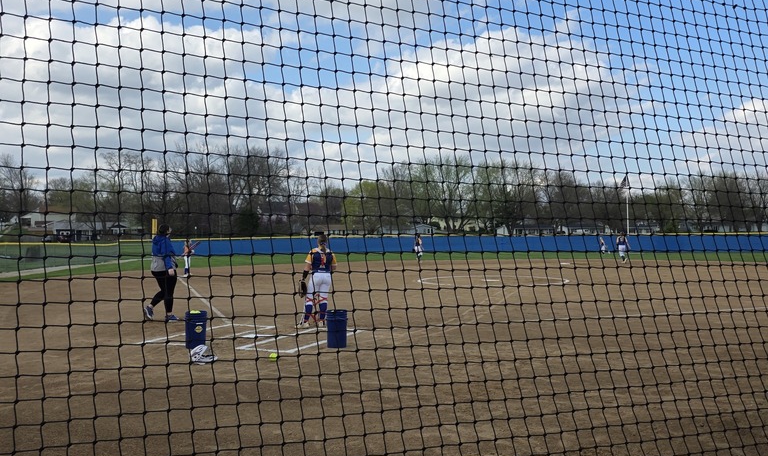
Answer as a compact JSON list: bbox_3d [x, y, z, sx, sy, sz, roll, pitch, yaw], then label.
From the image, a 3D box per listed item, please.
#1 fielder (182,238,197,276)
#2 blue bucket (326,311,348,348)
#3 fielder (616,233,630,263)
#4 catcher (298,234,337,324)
[{"bbox_3d":[-7.583,1.141,26.500,0.560,1.560,0.450,0,-1,-27],"label":"fielder"},{"bbox_3d":[-0.636,1.390,9.300,0.300,0.490,0.300,-1,-1,0],"label":"blue bucket"},{"bbox_3d":[11.827,0.978,33.600,0.650,1.550,0.500,-1,-1,14],"label":"fielder"},{"bbox_3d":[-1.109,0.871,11.350,0.620,1.580,0.450,0,-1,-10],"label":"catcher"}]

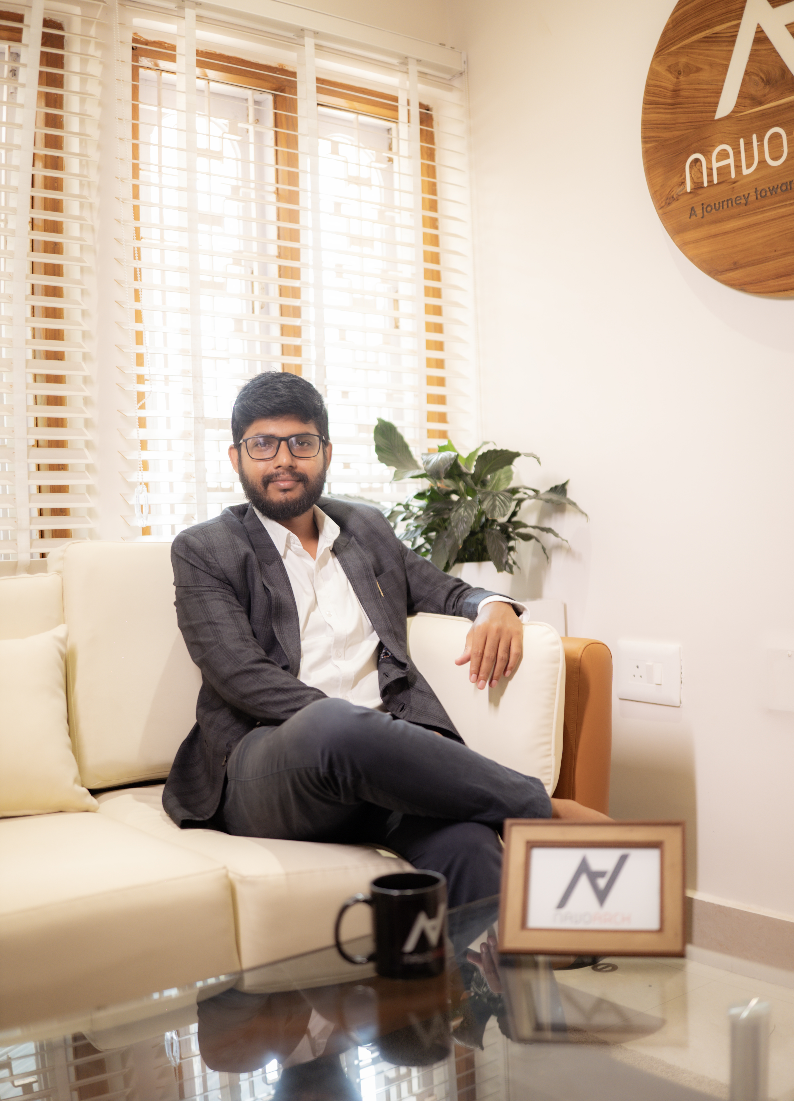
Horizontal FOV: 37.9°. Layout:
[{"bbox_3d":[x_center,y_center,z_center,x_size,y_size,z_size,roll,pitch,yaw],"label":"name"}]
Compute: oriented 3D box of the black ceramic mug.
[{"bbox_3d":[-0.005,0.399,1.231,0.118,0.096,0.080,-2,0,-12],"label":"black ceramic mug"}]

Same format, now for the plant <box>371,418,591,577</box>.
[{"bbox_3d":[0.151,-0.083,2.440,0.480,0.390,0.450,-2,0,0],"label":"plant"}]

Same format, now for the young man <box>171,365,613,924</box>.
[{"bbox_3d":[-0.029,0.261,1.871,0.610,1.190,0.880,-2,0,-30],"label":"young man"}]

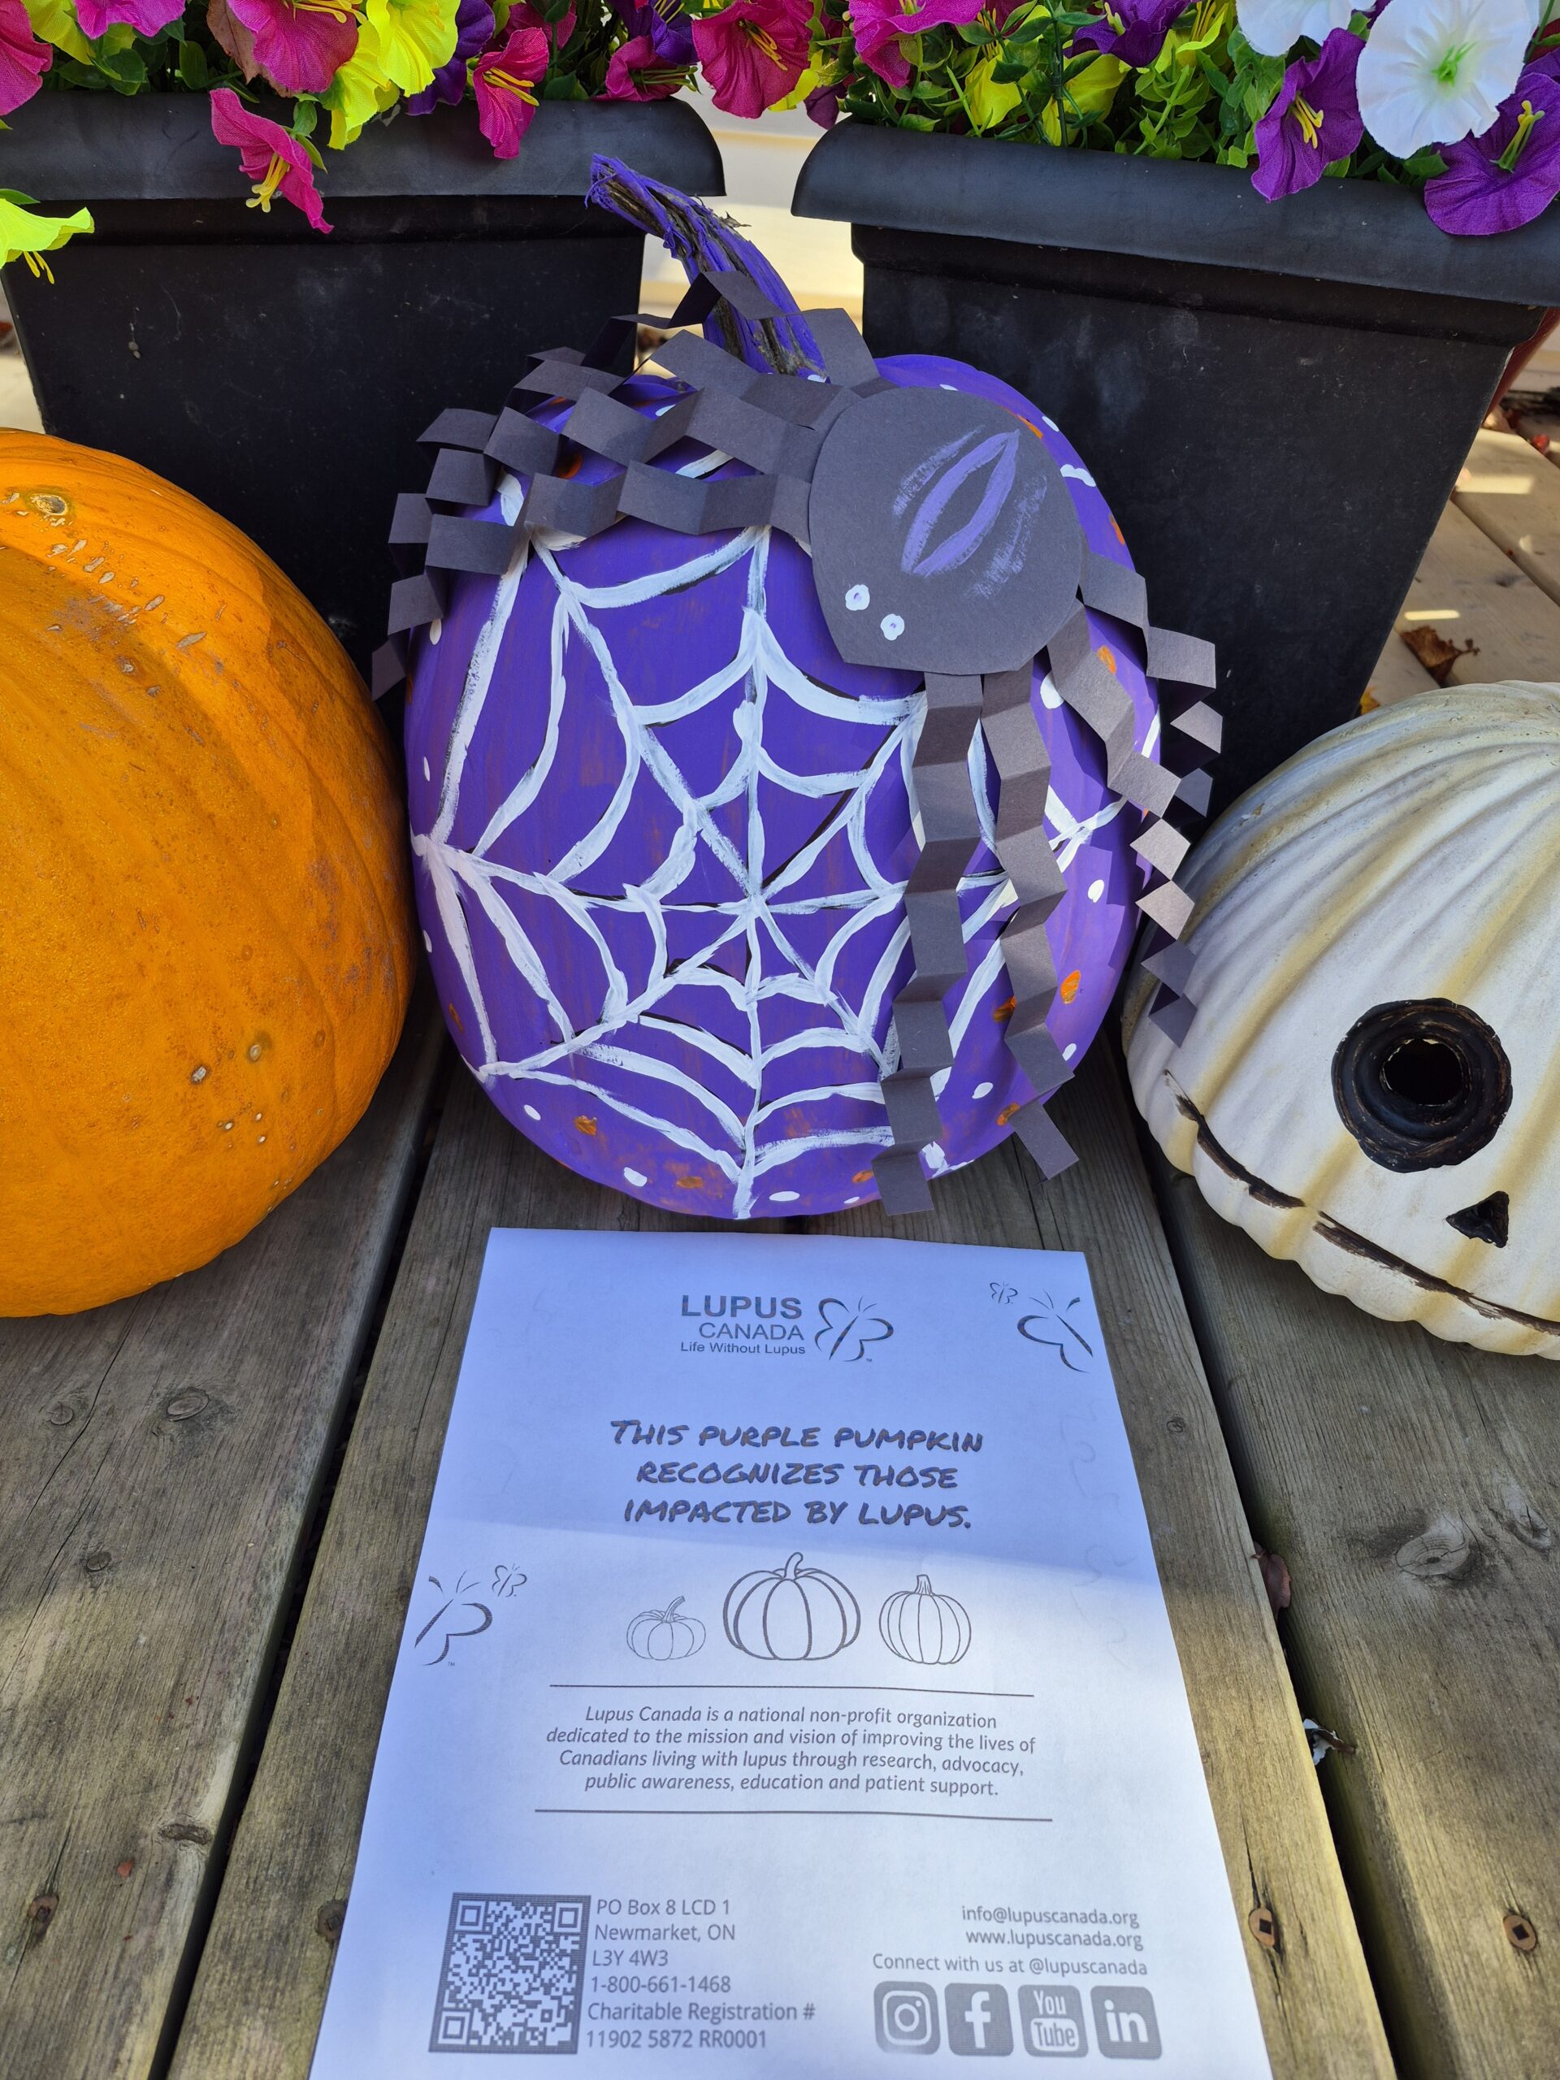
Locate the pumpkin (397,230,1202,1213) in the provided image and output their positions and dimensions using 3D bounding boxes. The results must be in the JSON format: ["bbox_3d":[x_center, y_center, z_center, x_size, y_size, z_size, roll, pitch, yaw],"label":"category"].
[{"bbox_3d":[0.003,-0.079,0.449,0.255,0.302,0.248,6,40,0],"label":"pumpkin"}]

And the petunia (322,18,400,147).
[{"bbox_3d":[-0.152,-0.350,0.503,0.039,0.052,0.052,29,48,30],"label":"petunia"}]

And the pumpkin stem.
[{"bbox_3d":[-0.020,-0.196,0.351,0.063,0.052,0.036,6,40,0],"label":"pumpkin stem"}]

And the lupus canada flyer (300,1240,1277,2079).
[{"bbox_3d":[0.004,0.162,0.393,0.216,0.003,0.279,3,40,-3],"label":"lupus canada flyer"}]

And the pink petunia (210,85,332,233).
[{"bbox_3d":[-0.184,-0.322,0.503,0.058,0.058,0.040,29,64,30],"label":"pink petunia"}]

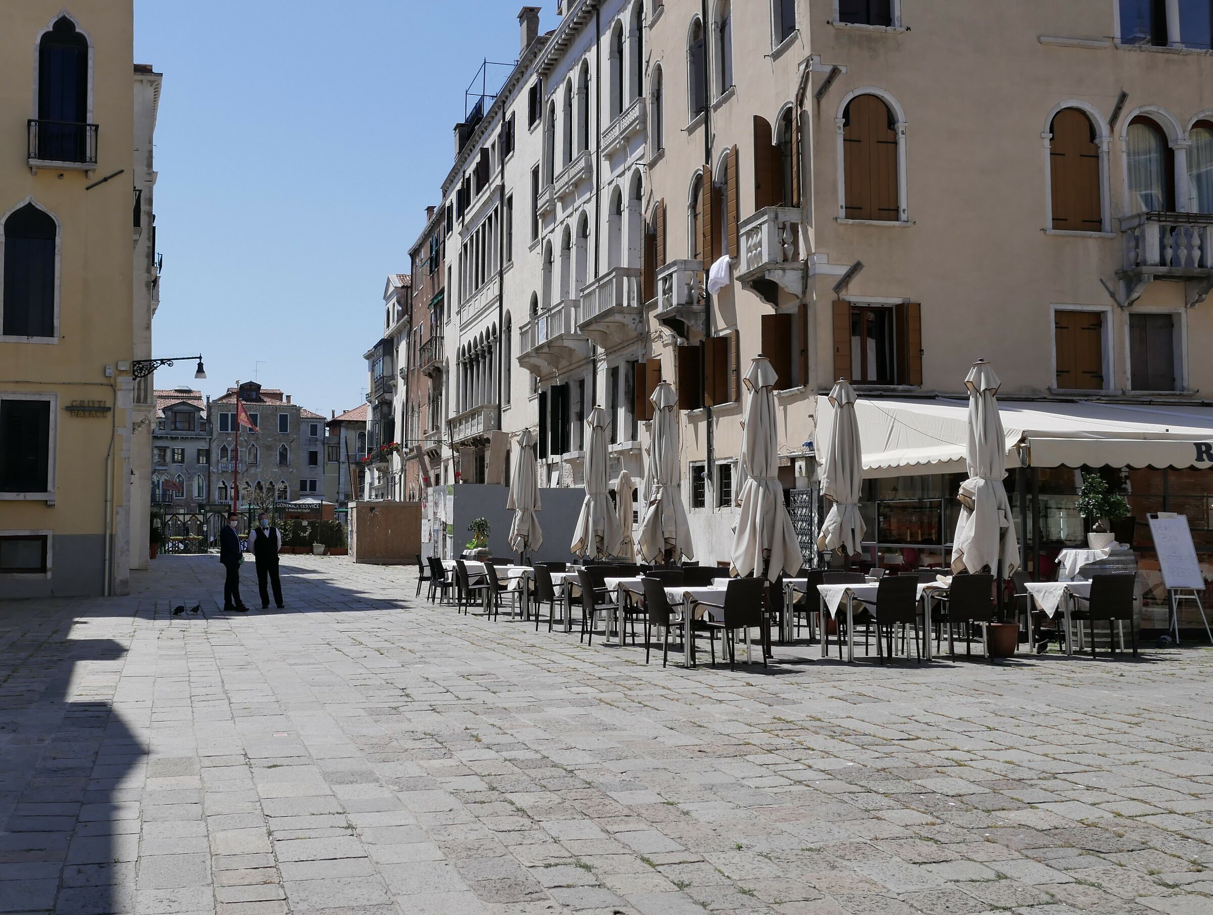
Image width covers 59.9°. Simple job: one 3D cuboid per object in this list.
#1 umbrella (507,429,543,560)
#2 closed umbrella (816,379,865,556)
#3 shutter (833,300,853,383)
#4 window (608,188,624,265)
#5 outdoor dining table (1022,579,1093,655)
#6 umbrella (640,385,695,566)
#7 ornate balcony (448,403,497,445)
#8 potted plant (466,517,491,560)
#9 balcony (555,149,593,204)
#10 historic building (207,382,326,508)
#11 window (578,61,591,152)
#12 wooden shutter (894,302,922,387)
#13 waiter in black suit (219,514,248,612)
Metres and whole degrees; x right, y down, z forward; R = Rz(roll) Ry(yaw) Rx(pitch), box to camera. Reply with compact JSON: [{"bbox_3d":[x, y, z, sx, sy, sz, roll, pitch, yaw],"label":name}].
[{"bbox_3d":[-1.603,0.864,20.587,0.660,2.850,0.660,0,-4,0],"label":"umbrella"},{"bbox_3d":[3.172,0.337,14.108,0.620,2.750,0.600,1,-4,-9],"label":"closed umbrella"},{"bbox_3d":[4.254,-2.073,18.950,0.360,1.505,0.050,1,-4,-9],"label":"shutter"},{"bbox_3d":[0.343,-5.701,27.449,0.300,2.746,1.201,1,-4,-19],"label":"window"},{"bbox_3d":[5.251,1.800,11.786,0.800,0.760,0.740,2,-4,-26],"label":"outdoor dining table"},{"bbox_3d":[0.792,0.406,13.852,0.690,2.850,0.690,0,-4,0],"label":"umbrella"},{"bbox_3d":[-5.919,-1.275,46.043,0.680,1.280,7.400,1,-4,-19],"label":"ornate balcony"},{"bbox_3d":[-2.865,1.818,23.500,0.500,0.950,0.500,2,-4,-20],"label":"potted plant"},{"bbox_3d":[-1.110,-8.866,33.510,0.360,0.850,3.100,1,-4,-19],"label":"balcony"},{"bbox_3d":[-37.682,0.942,121.178,13.075,18.150,12.000,0,-4,-5],"label":"historic building"},{"bbox_3d":[-0.646,-9.933,30.074,0.300,2.900,1.180,2,-4,-20],"label":"window"},{"bbox_3d":[5.108,-1.913,17.852,0.460,1.420,0.120,1,-4,-10],"label":"wooden shutter"},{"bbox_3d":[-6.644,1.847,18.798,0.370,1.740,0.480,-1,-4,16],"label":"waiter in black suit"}]

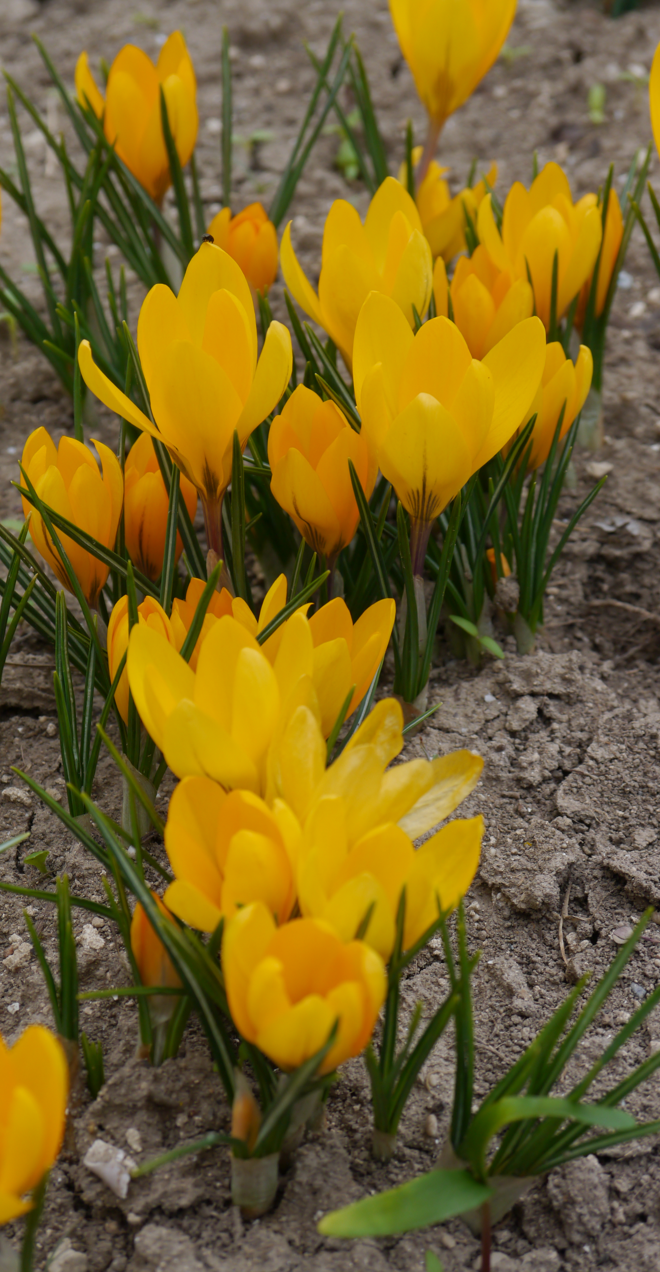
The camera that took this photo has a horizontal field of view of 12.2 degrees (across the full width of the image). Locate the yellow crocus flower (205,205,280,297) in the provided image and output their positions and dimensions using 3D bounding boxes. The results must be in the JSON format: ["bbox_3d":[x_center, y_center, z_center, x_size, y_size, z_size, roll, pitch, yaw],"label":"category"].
[{"bbox_3d":[-0.018,-0.080,0.655,0.015,0.024,0.015,0,33,0],"label":"yellow crocus flower"}]

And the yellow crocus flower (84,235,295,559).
[{"bbox_3d":[-0.025,-0.036,0.527,0.036,0.055,0.036,-5,35,-2],"label":"yellow crocus flower"}]

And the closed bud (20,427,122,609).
[{"bbox_3d":[-0.046,-0.020,0.562,0.018,0.036,0.018,-7,33,4],"label":"closed bud"}]

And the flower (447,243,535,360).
[{"bbox_3d":[0.031,-0.064,0.610,0.018,0.025,0.018,0,33,0],"label":"flower"}]

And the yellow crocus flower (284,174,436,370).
[{"bbox_3d":[0.004,-0.067,0.605,0.029,0.037,0.028,3,33,-2],"label":"yellow crocus flower"}]

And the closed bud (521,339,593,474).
[{"bbox_3d":[0.038,-0.037,0.534,0.014,0.025,0.014,20,34,2],"label":"closed bud"}]

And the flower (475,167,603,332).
[{"bbox_3d":[0.040,-0.071,0.581,0.024,0.031,0.024,1,35,4],"label":"flower"}]

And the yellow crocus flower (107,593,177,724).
[{"bbox_3d":[-0.032,0.006,0.531,0.012,0.027,0.012,-2,33,1],"label":"yellow crocus flower"}]

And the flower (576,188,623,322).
[{"bbox_3d":[0.052,-0.078,0.640,0.015,0.029,0.015,4,33,-3],"label":"flower"}]

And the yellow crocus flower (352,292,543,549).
[{"bbox_3d":[0.018,-0.035,0.550,0.034,0.043,0.032,5,33,-3],"label":"yellow crocus flower"}]

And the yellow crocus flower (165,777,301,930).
[{"bbox_3d":[-0.014,0.035,0.446,0.020,0.025,0.020,-5,35,-2],"label":"yellow crocus flower"}]

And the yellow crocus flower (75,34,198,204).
[{"bbox_3d":[-0.040,-0.104,0.636,0.026,0.034,0.026,-9,35,-2],"label":"yellow crocus flower"}]

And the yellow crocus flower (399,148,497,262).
[{"bbox_3d":[0.024,-0.084,0.632,0.020,0.027,0.020,1,35,2],"label":"yellow crocus flower"}]

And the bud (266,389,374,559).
[{"bbox_3d":[-0.001,-0.029,0.570,0.020,0.034,0.020,-5,33,3],"label":"bud"}]

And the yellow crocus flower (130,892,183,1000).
[{"bbox_3d":[-0.027,0.050,0.486,0.008,0.020,0.008,-3,33,2],"label":"yellow crocus flower"}]

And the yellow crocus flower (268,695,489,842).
[{"bbox_3d":[0.007,0.028,0.469,0.031,0.027,0.031,16,34,2],"label":"yellow crocus flower"}]

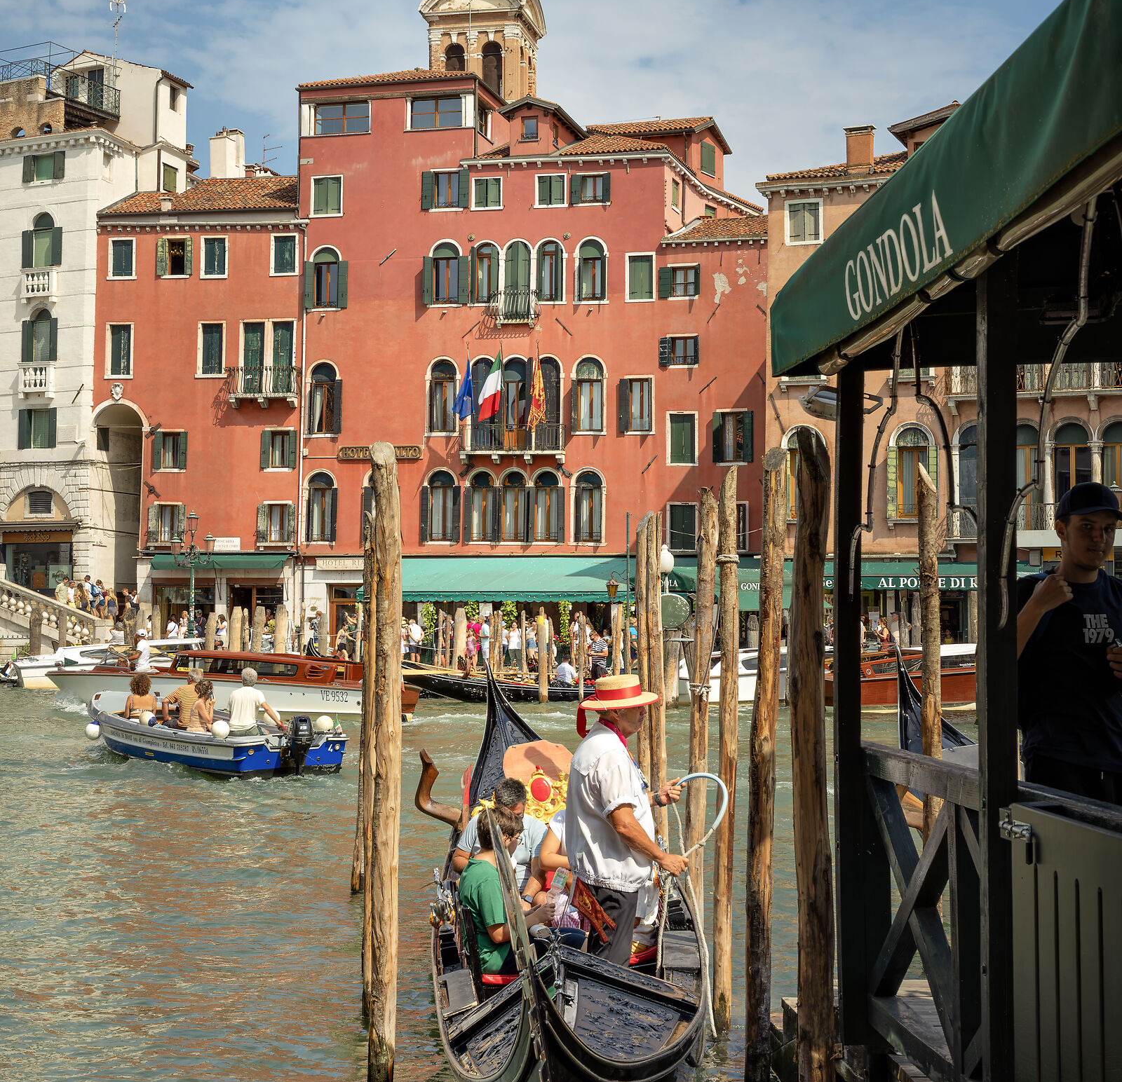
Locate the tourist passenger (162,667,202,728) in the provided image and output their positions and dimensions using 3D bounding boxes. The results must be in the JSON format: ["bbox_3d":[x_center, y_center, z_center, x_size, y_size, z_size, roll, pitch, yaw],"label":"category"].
[{"bbox_3d":[-5.657,2.553,28.572,0.750,1.300,0.600,-2,-3,41],"label":"tourist passenger"}]

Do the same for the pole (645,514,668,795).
[{"bbox_3d":[0.737,1.322,14.272,0.120,3.052,0.120,-1,-3,3],"label":"pole"}]

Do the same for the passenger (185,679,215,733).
[{"bbox_3d":[-5.474,2.687,29.304,0.600,1.150,0.450,2,-3,-37],"label":"passenger"}]

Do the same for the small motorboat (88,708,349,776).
[{"bbox_3d":[-5.758,3.013,30.594,1.850,1.050,6.000,2,-3,-36],"label":"small motorboat"}]

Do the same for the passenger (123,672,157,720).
[{"bbox_3d":[-6.484,2.650,29.574,0.550,1.200,0.650,1,-3,-18],"label":"passenger"}]

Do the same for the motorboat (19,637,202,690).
[{"bbox_3d":[-13.756,4.026,61.565,7.000,1.700,2.200,1,-3,-22],"label":"motorboat"}]

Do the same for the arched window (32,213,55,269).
[{"bbox_3d":[-17.982,-10.401,66.500,0.980,1.950,0.250,-1,-3,21],"label":"arched window"}]

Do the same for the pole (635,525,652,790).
[{"bbox_3d":[0.626,1.348,14.371,0.100,3.007,0.100,0,-3,2],"label":"pole"}]

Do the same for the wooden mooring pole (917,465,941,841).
[{"bbox_3d":[2.217,1.138,11.480,0.125,3.191,0.125,-2,-3,11],"label":"wooden mooring pole"}]

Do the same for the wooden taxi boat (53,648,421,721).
[{"bbox_3d":[-7.973,3.327,44.295,9.300,1.650,2.300,0,-3,18],"label":"wooden taxi boat"}]

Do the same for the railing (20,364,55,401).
[{"bbox_3d":[-19.801,-5.985,72.400,1.500,1.250,0.400,-1,-3,22],"label":"railing"}]

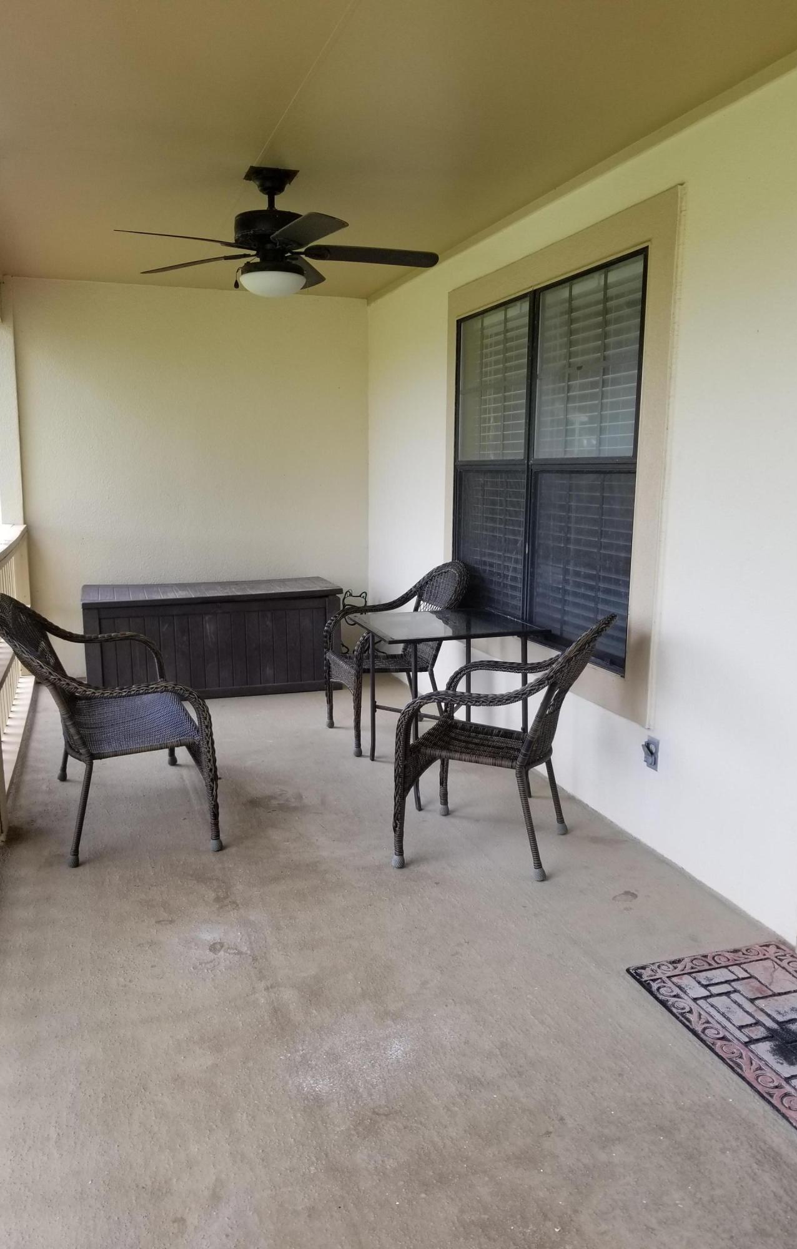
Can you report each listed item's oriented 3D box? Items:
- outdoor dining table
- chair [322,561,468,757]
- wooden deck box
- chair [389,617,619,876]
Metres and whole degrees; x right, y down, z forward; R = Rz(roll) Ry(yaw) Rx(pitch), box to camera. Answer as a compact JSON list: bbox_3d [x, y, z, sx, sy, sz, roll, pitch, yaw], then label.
[{"bbox_3d":[0.209,0.349,4.330,0.755,0.720,0.700,-3,10,-18],"label":"outdoor dining table"},{"bbox_3d":[0.022,0.134,4.967,0.740,0.925,0.610,-3,10,-18],"label":"chair"},{"bbox_3d":[-1.202,0.082,6.049,1.555,0.645,0.720,-3,10,-18],"label":"wooden deck box"},{"bbox_3d":[0.411,0.397,3.473,0.745,0.920,0.610,4,10,18],"label":"chair"}]

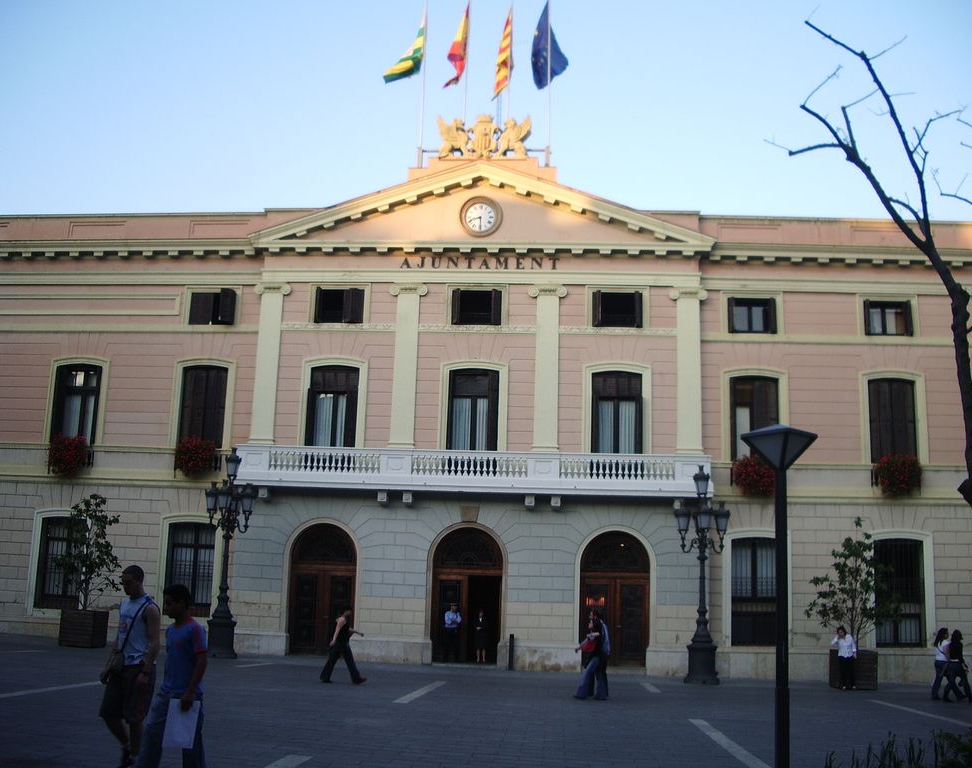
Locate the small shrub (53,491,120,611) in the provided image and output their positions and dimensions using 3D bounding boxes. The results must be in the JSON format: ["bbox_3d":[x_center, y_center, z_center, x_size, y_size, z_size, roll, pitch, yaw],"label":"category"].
[{"bbox_3d":[-11.790,4.966,30.601,1.950,3.311,1.900,1,-10,5],"label":"small shrub"}]

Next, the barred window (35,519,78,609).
[{"bbox_3d":[-13.193,5.568,32.217,1.434,2.821,0.300,1,-12,4],"label":"barred window"}]

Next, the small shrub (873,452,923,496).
[{"bbox_3d":[11.823,2.606,29.731,1.336,1.285,0.650,1,-12,4],"label":"small shrub"}]

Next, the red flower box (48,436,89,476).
[{"bbox_3d":[-12.930,2.215,32.013,1.120,1.200,0.680,1,-12,4],"label":"red flower box"}]

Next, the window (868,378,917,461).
[{"bbox_3d":[11.970,1.109,30.415,1.339,2.552,0.250,1,-12,4],"label":"window"}]

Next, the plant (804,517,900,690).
[{"bbox_3d":[9.506,5.693,26.856,2.445,4.373,2.445,1,-12,4],"label":"plant"}]

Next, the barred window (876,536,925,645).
[{"bbox_3d":[12.198,6.137,30.563,1.303,3.084,0.250,1,-10,5],"label":"barred window"}]

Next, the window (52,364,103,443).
[{"bbox_3d":[-12.666,0.656,31.986,1.566,2.591,0.250,1,-12,4],"label":"window"}]

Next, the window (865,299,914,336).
[{"bbox_3d":[12.102,-1.982,31.092,1.398,1.153,0.250,1,-12,4],"label":"window"}]

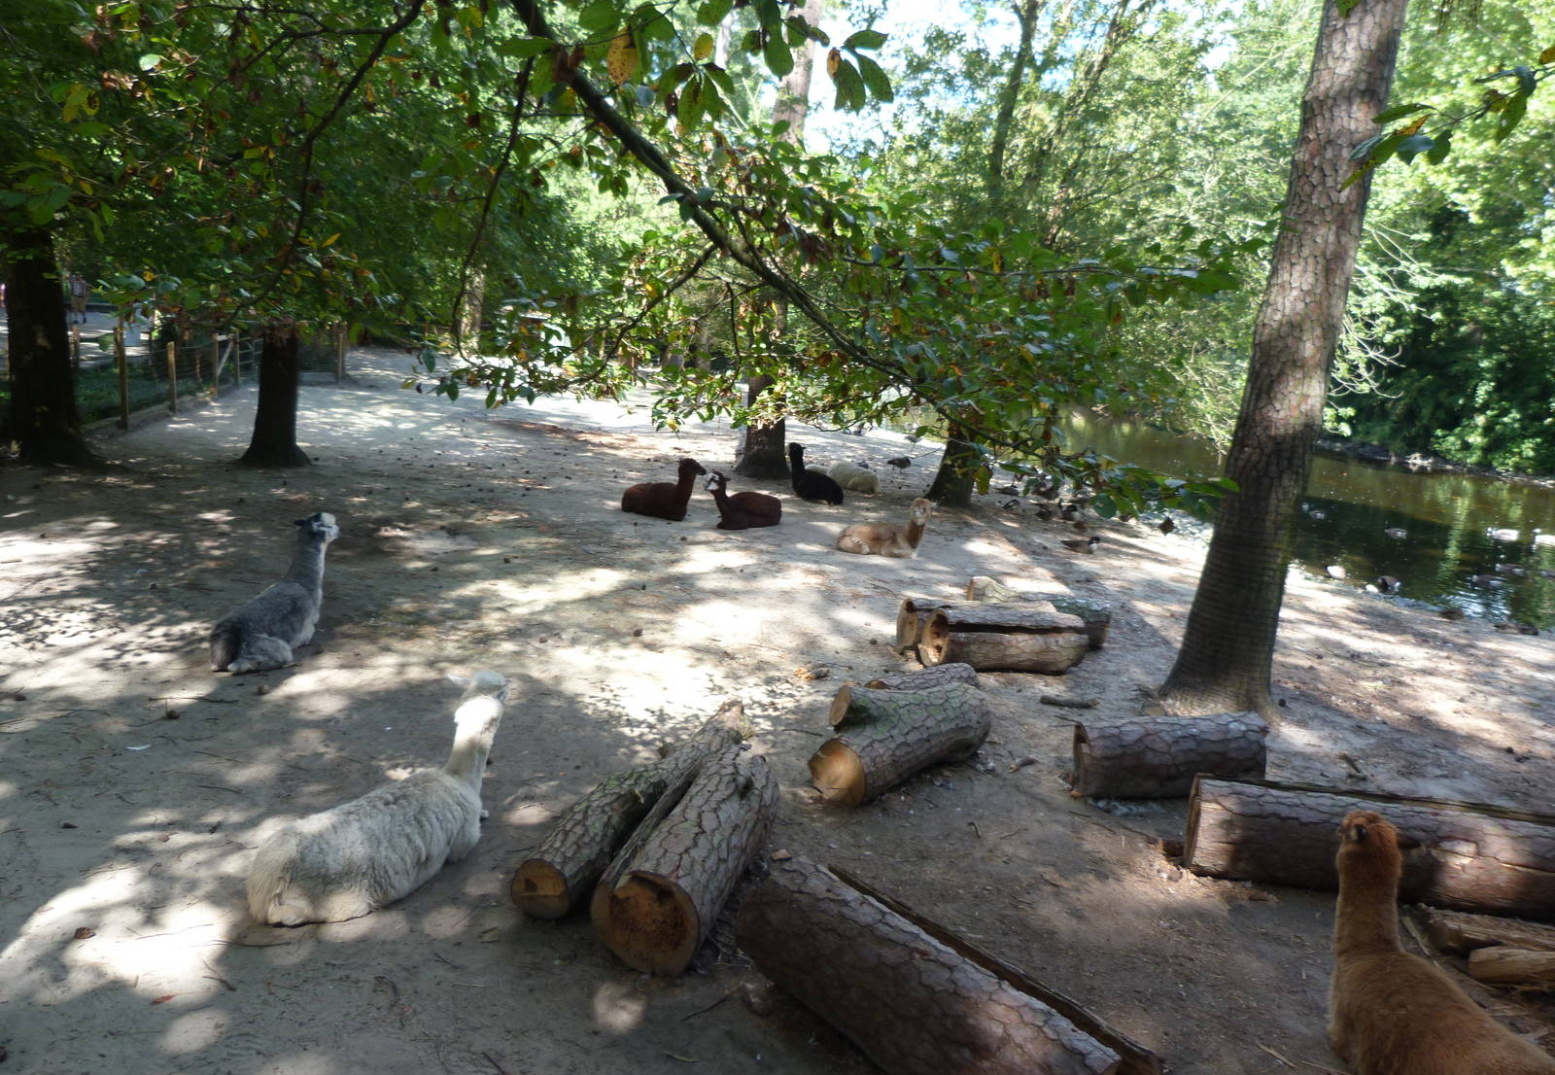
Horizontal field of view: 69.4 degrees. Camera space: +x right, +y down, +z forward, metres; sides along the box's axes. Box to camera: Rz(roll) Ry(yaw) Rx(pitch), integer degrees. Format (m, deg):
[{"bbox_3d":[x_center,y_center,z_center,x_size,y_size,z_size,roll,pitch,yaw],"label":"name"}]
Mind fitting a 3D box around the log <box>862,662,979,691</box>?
[{"bbox_3d":[0.950,1.035,7.462,0.850,0.300,0.310,-4,13,-33],"label":"log"}]

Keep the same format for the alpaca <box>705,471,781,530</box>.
[{"bbox_3d":[-0.431,-0.531,14.238,1.000,0.710,0.420,-2,12,-25],"label":"alpaca"}]

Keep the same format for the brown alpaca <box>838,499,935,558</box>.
[{"bbox_3d":[1.196,-0.202,12.981,1.080,0.700,0.420,7,11,21],"label":"brown alpaca"}]

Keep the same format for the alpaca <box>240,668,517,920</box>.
[{"bbox_3d":[-1.915,1.171,5.517,0.520,0.970,1.120,11,14,35],"label":"alpaca"}]

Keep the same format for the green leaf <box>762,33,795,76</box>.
[{"bbox_3d":[0.002,-0.903,2.100,0.054,0.083,0.030,2,11,-3],"label":"green leaf"}]

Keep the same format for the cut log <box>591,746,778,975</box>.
[{"bbox_3d":[-0.333,1.370,5.021,0.450,0.420,1.460,5,11,13],"label":"cut log"}]

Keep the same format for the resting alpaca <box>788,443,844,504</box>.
[{"bbox_3d":[0.573,-1.001,16.665,0.420,0.860,1.000,-7,15,-43],"label":"resting alpaca"}]

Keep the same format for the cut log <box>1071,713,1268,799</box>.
[{"bbox_3d":[2.529,1.364,7.274,1.150,0.455,0.455,2,11,-9],"label":"cut log"}]

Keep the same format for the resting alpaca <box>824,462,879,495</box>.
[{"bbox_3d":[1.168,-1.032,17.902,1.000,0.500,0.450,11,13,37],"label":"resting alpaca"}]

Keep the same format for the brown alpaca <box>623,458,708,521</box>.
[{"bbox_3d":[-1.598,-0.730,15.667,1.120,0.860,0.500,8,12,24],"label":"brown alpaca"}]

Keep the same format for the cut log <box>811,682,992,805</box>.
[{"bbox_3d":[0.645,1.138,6.470,0.560,0.430,1.200,12,14,40],"label":"cut log"}]

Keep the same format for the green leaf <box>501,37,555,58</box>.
[{"bbox_3d":[-0.489,-0.963,2.200,0.107,0.040,0.035,0,18,0],"label":"green leaf"}]

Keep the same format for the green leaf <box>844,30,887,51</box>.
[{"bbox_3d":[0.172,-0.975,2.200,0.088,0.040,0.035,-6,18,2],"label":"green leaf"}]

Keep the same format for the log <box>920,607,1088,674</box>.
[{"bbox_3d":[1.948,0.845,9.692,1.240,0.480,0.480,2,11,-7],"label":"log"}]

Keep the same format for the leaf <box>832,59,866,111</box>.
[{"bbox_3d":[0.139,-0.886,2.200,0.056,0.105,0.025,-13,-6,1],"label":"leaf"}]

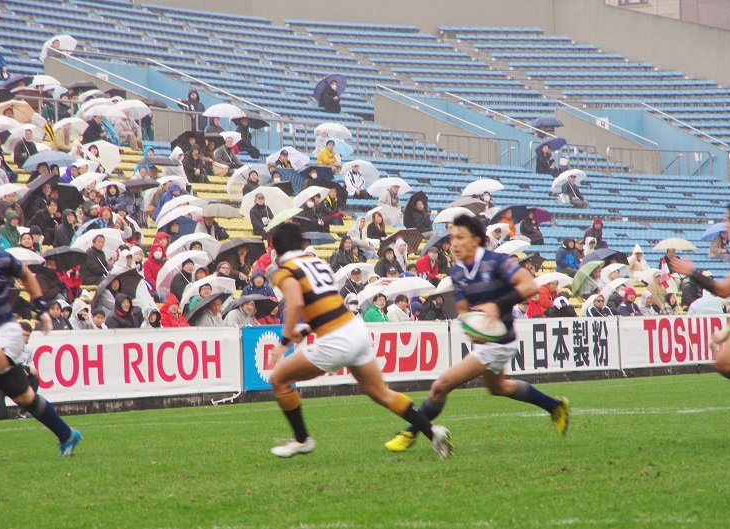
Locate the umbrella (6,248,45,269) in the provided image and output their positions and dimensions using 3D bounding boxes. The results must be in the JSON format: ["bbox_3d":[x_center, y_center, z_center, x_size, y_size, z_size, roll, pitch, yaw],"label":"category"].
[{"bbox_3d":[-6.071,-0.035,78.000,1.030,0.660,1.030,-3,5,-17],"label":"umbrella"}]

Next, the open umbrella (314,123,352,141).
[{"bbox_3d":[-0.831,-3.194,112.993,0.980,0.780,0.980,-2,-1,0],"label":"open umbrella"}]

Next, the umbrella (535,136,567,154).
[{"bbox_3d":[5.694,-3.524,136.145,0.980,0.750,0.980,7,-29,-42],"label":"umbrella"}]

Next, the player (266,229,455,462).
[{"bbox_3d":[-0.037,0.509,30.000,1.250,1.570,0.680,-1,0,32],"label":"player"}]

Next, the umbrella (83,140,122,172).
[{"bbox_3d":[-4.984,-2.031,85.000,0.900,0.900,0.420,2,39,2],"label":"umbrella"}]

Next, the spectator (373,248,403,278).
[{"bbox_3d":[0.477,0.297,85.733,0.560,1.250,0.780,-1,-1,-20],"label":"spectator"}]

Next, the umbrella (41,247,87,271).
[{"bbox_3d":[-5.074,0.050,75.937,0.840,0.720,0.840,-16,-26,17],"label":"umbrella"}]

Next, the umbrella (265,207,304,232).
[{"bbox_3d":[-1.534,-0.766,90.992,0.950,0.780,0.950,-34,-3,26],"label":"umbrella"}]

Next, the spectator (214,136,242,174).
[{"bbox_3d":[-3.071,-2.300,103.000,0.560,1.240,0.800,-1,-1,-40],"label":"spectator"}]

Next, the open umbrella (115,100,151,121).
[{"bbox_3d":[-5.510,-3.444,104.460,1.000,0.780,1.000,6,-6,23],"label":"open umbrella"}]

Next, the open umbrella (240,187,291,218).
[{"bbox_3d":[-1.920,-1.240,89.728,1.060,0.780,1.060,-21,-44,5],"label":"open umbrella"}]

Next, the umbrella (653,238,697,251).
[{"bbox_3d":[7.009,-0.198,100.997,1.000,0.780,1.000,-1,-1,24],"label":"umbrella"}]

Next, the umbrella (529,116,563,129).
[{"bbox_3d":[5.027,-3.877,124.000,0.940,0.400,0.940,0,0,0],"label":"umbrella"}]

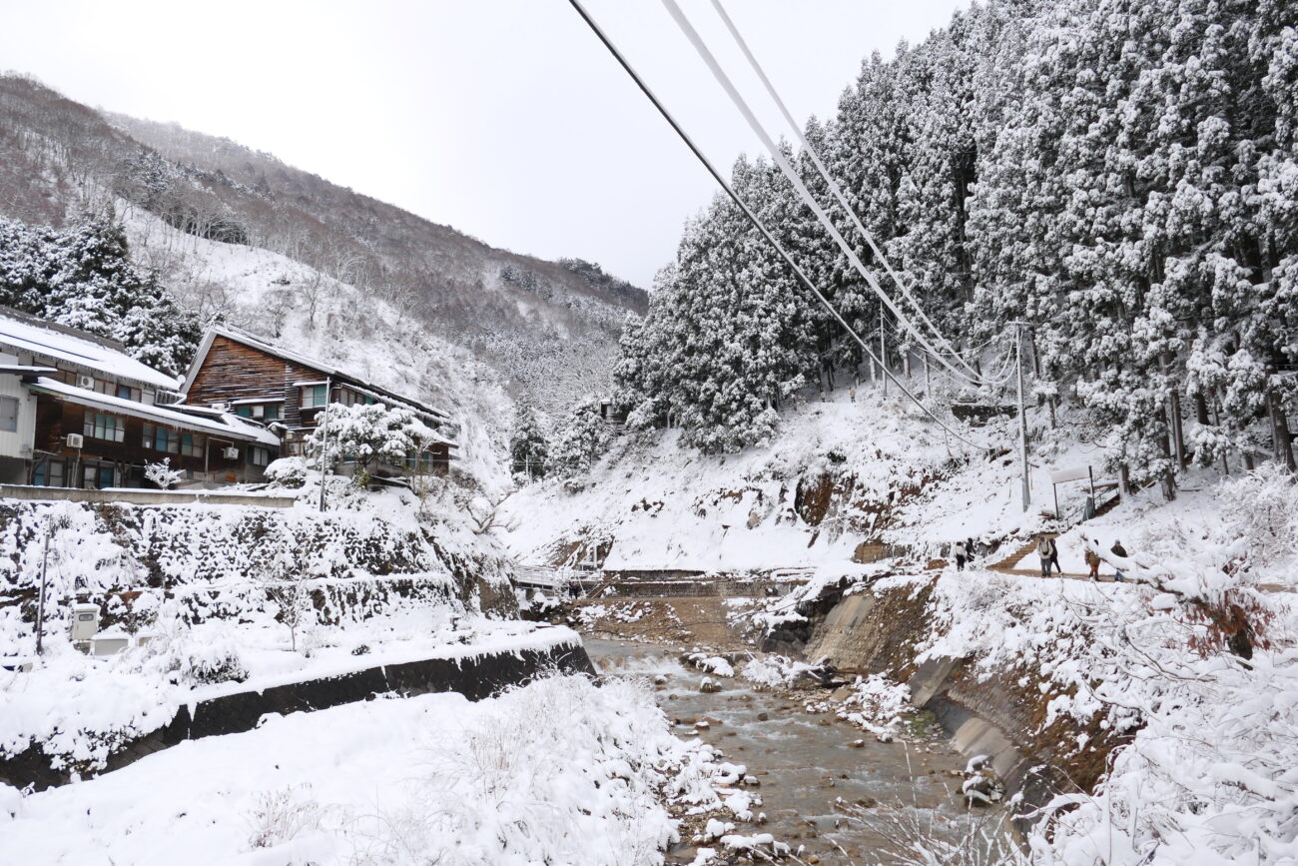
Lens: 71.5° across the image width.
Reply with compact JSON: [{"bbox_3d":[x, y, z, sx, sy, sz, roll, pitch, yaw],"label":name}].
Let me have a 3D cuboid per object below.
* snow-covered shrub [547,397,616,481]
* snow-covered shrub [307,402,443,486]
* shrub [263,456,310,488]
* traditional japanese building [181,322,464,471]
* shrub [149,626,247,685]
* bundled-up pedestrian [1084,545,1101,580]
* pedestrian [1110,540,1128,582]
[{"bbox_3d":[-8.229,0.557,110.000,7.500,9.500,7.000,0,-7,-4],"label":"snow-covered shrub"},{"bbox_3d":[-14.102,0.569,46.000,6.400,4.000,5.700,2,-8,-17],"label":"snow-covered shrub"},{"bbox_3d":[-18.043,1.965,44.800,2.200,1.450,2.100,2,-8,-22],"label":"shrub"},{"bbox_3d":[-19.414,-0.590,56.537,9.000,8.200,17.200,-2,-8,10],"label":"traditional japanese building"},{"bbox_3d":[-13.311,6.615,26.800,2.650,1.600,2.200,3,-8,-26],"label":"shrub"},{"bbox_3d":[18.154,5.214,36.800,0.620,1.700,0.500,3,-8,-27],"label":"bundled-up pedestrian"},{"bbox_3d":[18.928,5.164,36.300,0.660,1.720,0.480,-3,-8,18],"label":"pedestrian"}]

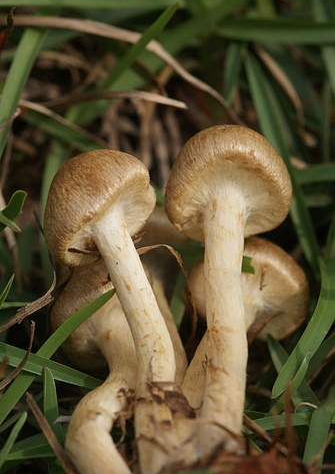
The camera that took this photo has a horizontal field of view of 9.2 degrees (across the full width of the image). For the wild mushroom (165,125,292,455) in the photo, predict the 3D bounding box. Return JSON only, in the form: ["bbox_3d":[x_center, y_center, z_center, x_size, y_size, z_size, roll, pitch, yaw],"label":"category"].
[{"bbox_3d":[0.019,0.016,0.650,0.039,0.103,0.040,2,-9,0],"label":"wild mushroom"}]

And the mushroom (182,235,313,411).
[{"bbox_3d":[0.023,0.028,0.675,0.038,0.058,0.038,22,-7,0],"label":"mushroom"}]

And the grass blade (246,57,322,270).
[{"bbox_3d":[0.039,-0.024,0.700,0.011,0.077,0.011,-18,-3,0],"label":"grass blade"}]

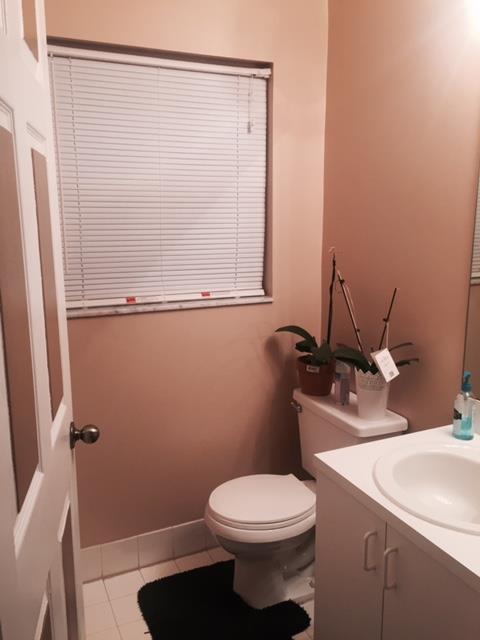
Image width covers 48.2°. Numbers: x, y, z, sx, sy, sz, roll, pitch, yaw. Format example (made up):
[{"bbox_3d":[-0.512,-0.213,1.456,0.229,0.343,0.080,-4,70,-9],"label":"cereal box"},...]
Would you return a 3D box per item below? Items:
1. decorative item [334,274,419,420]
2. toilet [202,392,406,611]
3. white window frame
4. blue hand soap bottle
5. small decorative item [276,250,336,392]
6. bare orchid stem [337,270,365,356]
[{"bbox_3d":[0.486,0.095,1.965,0.230,0.529,0.290,-5,12,-23],"label":"decorative item"},{"bbox_3d":[0.199,0.717,2.127,0.697,0.756,0.517,-5,12,-23],"label":"toilet"},{"bbox_3d":[-0.302,-0.520,2.117,0.926,0.967,0.090,-5,12,-23],"label":"white window frame"},{"bbox_3d":[0.693,0.258,1.644,0.064,0.208,0.064,-9,14,-39],"label":"blue hand soap bottle"},{"bbox_3d":[0.279,0.026,2.209,0.275,0.577,0.210,-5,12,-23],"label":"small decorative item"},{"bbox_3d":[0.410,-0.024,1.980,0.128,0.311,0.040,7,13,34],"label":"bare orchid stem"}]

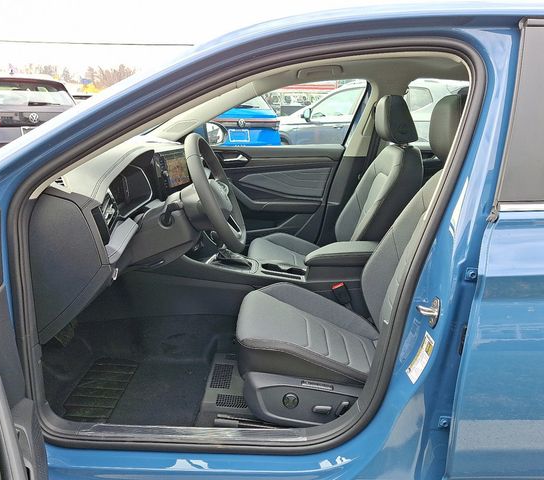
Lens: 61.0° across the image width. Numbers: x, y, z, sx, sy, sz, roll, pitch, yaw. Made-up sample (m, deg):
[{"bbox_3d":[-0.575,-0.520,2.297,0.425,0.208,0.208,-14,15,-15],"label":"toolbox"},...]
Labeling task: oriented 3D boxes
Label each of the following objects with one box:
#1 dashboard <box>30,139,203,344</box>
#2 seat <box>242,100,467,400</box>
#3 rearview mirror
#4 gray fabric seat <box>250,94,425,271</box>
[{"bbox_3d":[-0.460,-0.163,1.818,0.480,0.480,1.420,0,16,1],"label":"dashboard"},{"bbox_3d":[0.276,0.033,1.486,0.750,0.970,0.530,0,16,1],"label":"seat"},{"bbox_3d":[-0.314,-0.604,2.646,0.130,0.160,0.220,5,17,17],"label":"rearview mirror"},{"bbox_3d":[0.284,-0.172,2.187,0.750,0.970,0.530,0,16,1],"label":"gray fabric seat"}]

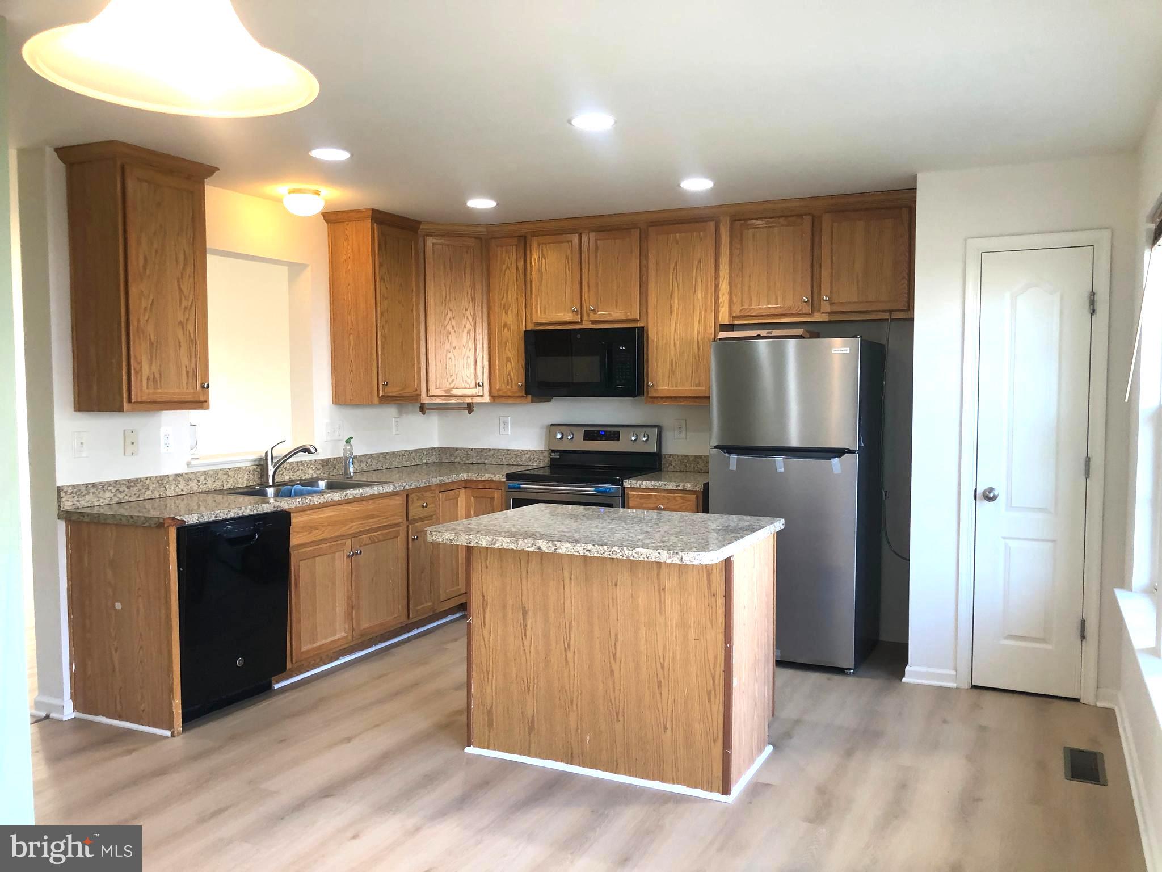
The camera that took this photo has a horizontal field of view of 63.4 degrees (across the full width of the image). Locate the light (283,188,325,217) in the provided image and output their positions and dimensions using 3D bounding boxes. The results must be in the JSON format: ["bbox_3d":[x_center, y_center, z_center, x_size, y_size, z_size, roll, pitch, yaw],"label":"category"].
[{"bbox_3d":[-1.413,-1.187,4.810,0.214,0.125,0.214,0,3,0],"label":"light"}]

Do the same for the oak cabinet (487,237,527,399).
[{"bbox_3d":[-0.380,-0.737,5.974,0.296,1.033,0.334,1,3,26],"label":"oak cabinet"}]

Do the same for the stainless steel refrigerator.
[{"bbox_3d":[1.196,0.332,5.145,0.759,1.685,0.752,2,3,27],"label":"stainless steel refrigerator"}]

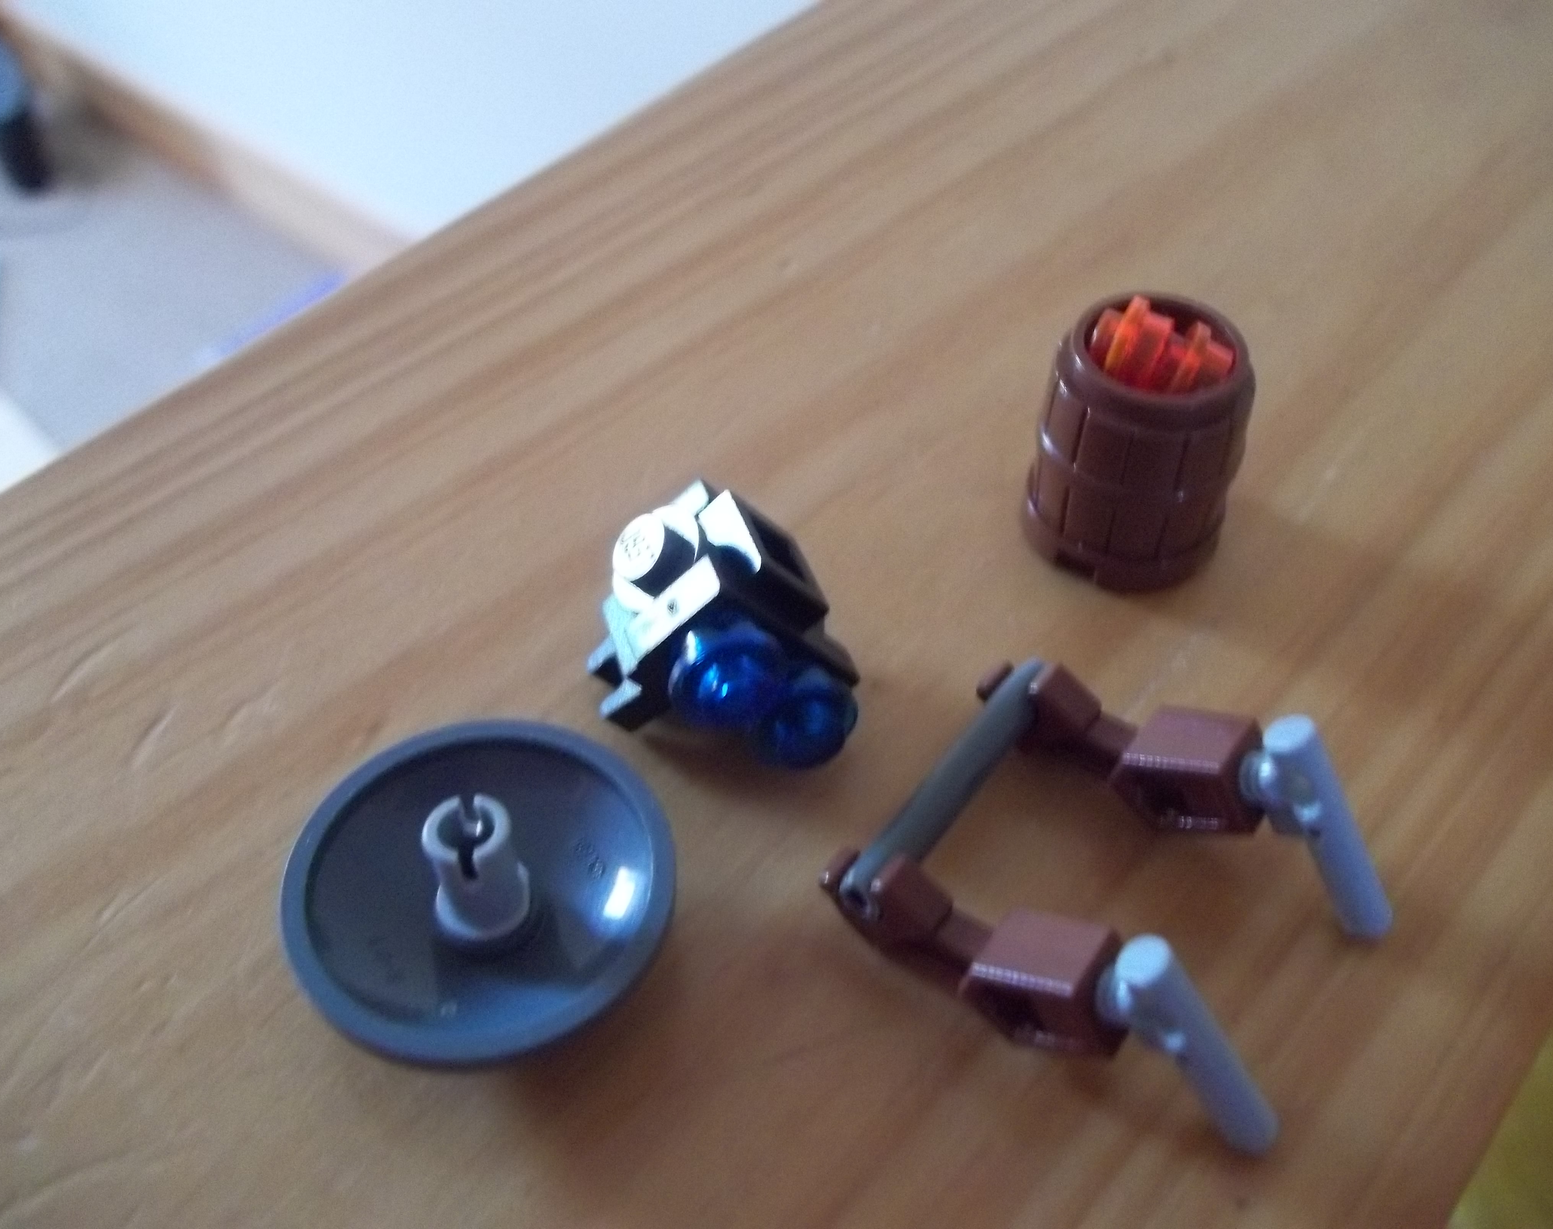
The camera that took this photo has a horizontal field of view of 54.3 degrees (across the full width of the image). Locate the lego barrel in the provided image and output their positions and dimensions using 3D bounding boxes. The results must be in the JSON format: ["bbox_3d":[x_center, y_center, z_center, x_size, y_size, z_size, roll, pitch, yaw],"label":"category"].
[{"bbox_3d":[0.028,-0.014,0.117,0.016,0.018,0.016,0,49,0],"label":"lego barrel"}]

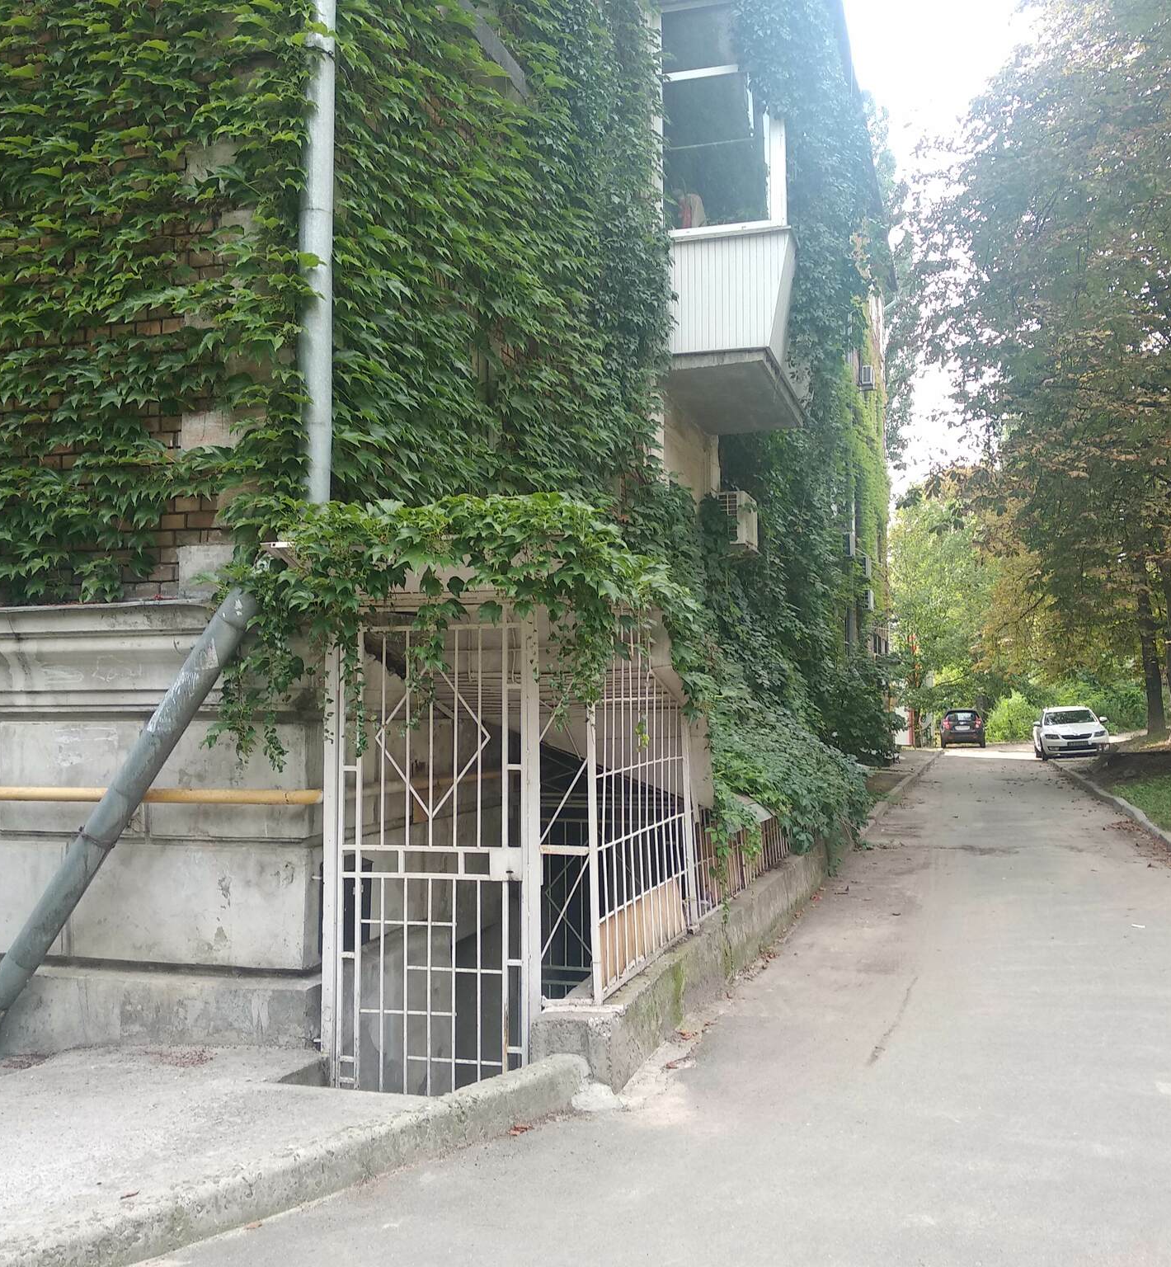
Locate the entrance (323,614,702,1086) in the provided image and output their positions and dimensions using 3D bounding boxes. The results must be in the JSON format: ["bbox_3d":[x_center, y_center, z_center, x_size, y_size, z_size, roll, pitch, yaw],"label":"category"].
[{"bbox_3d":[-0.290,0.997,6.268,1.353,2.055,1.750,-1,-4,16],"label":"entrance"}]

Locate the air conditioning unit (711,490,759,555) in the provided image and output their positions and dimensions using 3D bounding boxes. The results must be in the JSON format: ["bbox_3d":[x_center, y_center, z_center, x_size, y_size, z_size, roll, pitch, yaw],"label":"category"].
[{"bbox_3d":[1.706,-1.222,14.114,0.285,0.562,0.780,-2,-4,18],"label":"air conditioning unit"}]

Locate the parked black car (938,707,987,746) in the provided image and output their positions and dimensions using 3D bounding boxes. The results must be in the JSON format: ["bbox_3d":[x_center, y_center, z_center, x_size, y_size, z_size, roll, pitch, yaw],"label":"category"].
[{"bbox_3d":[15.047,3.783,50.555,1.690,1.505,3.950,-1,-4,16],"label":"parked black car"}]

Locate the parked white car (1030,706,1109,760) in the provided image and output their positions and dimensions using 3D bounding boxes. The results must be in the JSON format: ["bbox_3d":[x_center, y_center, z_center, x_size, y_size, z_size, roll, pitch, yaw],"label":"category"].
[{"bbox_3d":[14.377,2.925,37.619,1.830,1.460,4.660,-6,-5,16],"label":"parked white car"}]

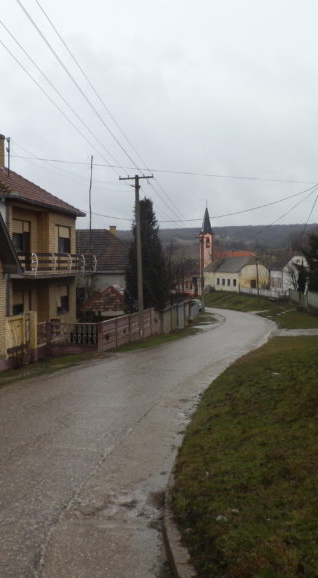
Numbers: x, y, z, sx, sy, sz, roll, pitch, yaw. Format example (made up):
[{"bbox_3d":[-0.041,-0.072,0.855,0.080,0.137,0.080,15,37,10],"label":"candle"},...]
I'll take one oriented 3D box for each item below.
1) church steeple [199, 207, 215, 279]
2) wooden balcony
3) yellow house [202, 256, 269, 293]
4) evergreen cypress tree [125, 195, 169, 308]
[{"bbox_3d":[10.674,-9.551,140.000,2.750,18.200,2.750,-1,2,-24],"label":"church steeple"},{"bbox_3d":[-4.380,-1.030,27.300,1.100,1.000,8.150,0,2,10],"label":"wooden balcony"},{"bbox_3d":[13.500,-2.570,109.000,6.300,6.100,12.000,-1,2,-24],"label":"yellow house"},{"bbox_3d":[-0.711,-1.699,38.500,2.800,7.800,2.800,0,2,0],"label":"evergreen cypress tree"}]

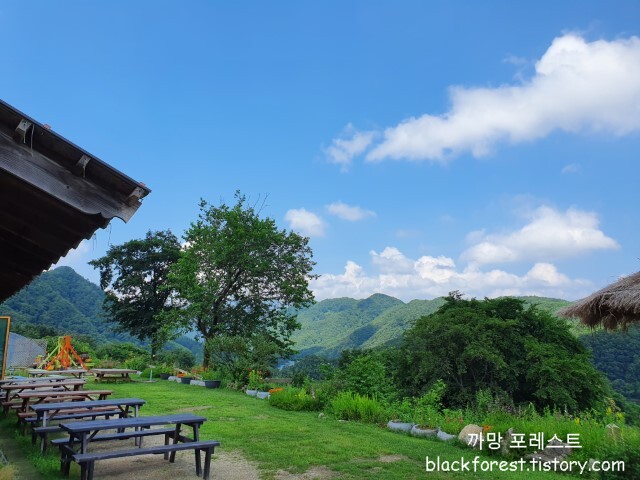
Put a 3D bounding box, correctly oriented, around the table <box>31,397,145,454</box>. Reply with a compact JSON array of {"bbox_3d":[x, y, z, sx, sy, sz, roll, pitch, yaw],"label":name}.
[{"bbox_3d":[-4.111,3.298,8.535,1.794,0.694,1.545,9,-16,-35],"label":"table"}]

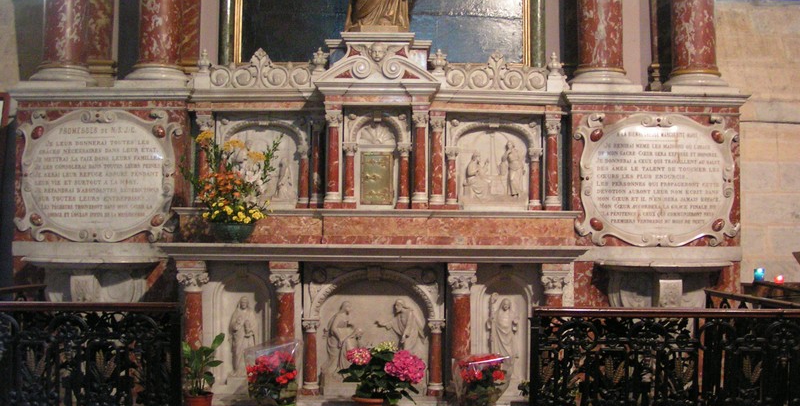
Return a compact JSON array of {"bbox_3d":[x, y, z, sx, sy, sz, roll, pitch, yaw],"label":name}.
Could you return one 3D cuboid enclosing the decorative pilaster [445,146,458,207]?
[{"bbox_3d":[0.338,-0.164,5.763,0.092,0.401,0.088,1,-3,0],"label":"decorative pilaster"}]

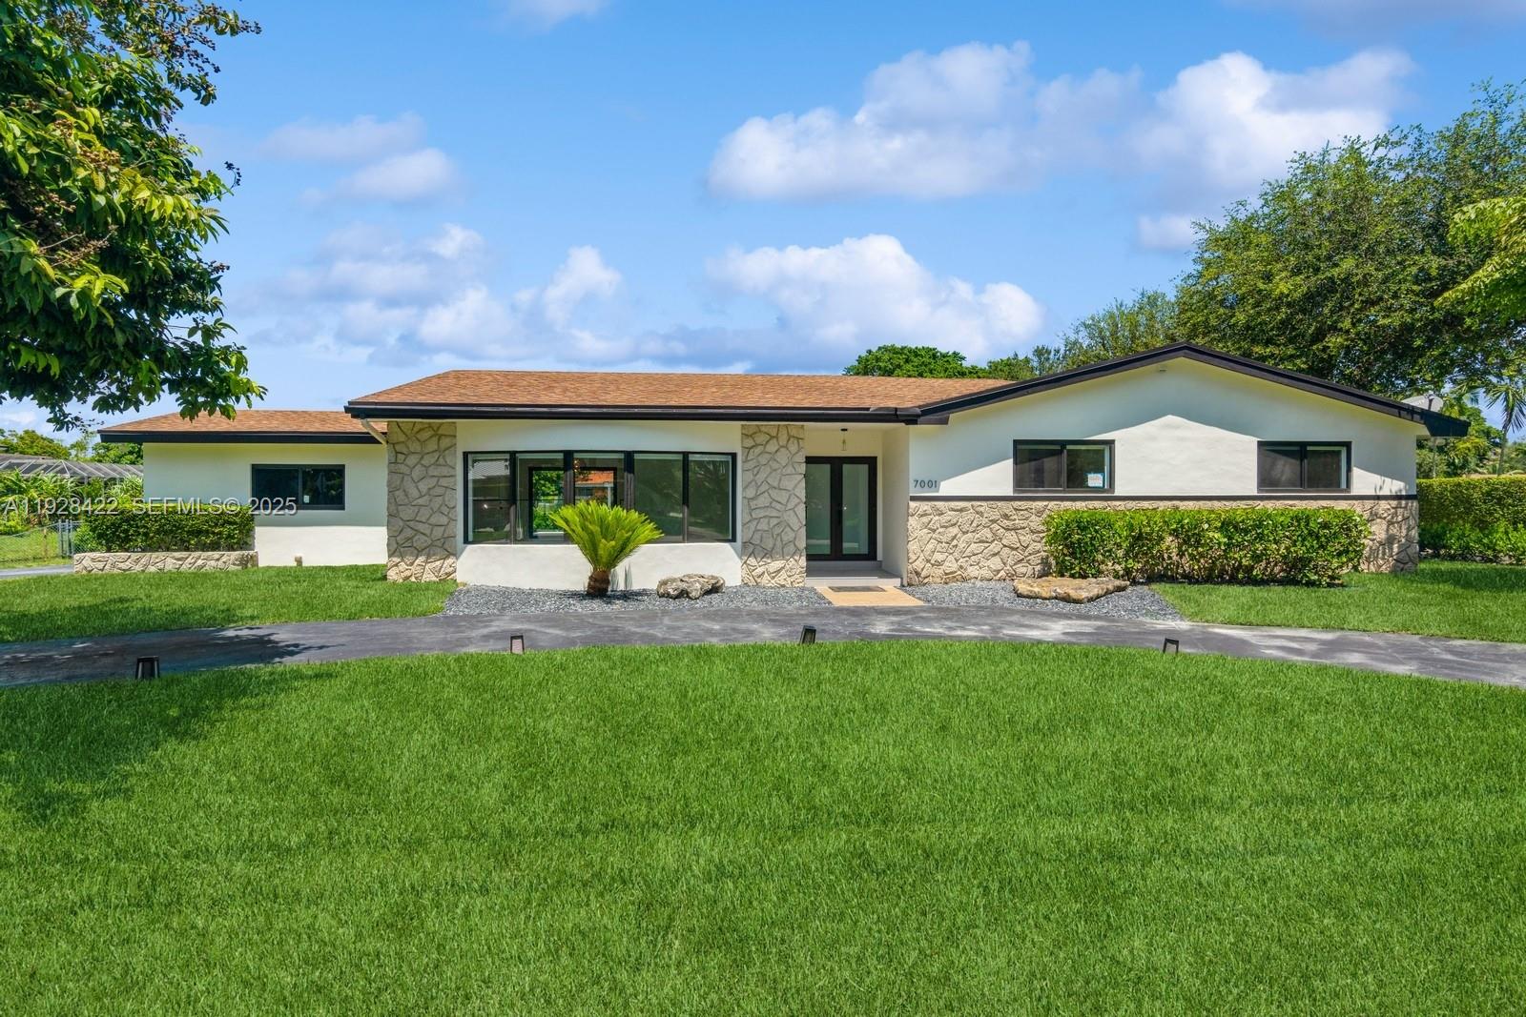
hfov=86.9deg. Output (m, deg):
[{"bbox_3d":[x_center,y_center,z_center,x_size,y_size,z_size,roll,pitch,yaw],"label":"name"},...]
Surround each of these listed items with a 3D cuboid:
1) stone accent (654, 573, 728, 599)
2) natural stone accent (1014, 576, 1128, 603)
[{"bbox_3d":[-1.160,1.240,12.950,1.100,0.370,0.700,0,0,-5],"label":"stone accent"},{"bbox_3d":[4.900,1.290,12.800,1.720,0.310,1.050,0,0,-5],"label":"natural stone accent"}]

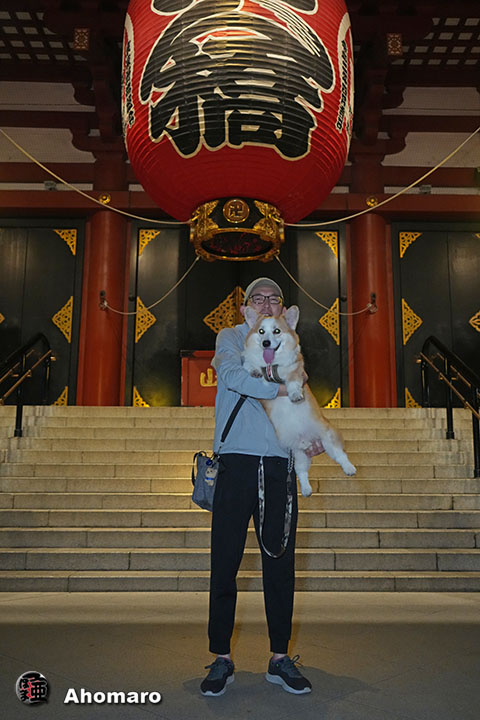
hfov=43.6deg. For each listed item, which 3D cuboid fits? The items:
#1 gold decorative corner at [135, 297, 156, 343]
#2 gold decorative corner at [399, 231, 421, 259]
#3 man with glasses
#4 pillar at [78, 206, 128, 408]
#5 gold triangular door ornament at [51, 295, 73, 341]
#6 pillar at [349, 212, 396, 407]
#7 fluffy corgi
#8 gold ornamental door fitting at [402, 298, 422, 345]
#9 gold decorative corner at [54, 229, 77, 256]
[{"bbox_3d":[-1.658,-0.712,10.641,0.346,0.842,0.040,0,-9,0],"label":"gold decorative corner"},{"bbox_3d":[3.104,-2.078,10.861,0.393,0.501,0.040,0,-9,0],"label":"gold decorative corner"},{"bbox_3d":[0.073,0.475,2.580,0.500,1.744,0.440,0,-9,0],"label":"man with glasses"},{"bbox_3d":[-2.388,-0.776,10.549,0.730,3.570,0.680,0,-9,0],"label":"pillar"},{"bbox_3d":[-3.148,-0.715,10.640,0.341,0.847,0.040,0,-9,0],"label":"gold triangular door ornament"},{"bbox_3d":[2.312,-0.765,10.551,0.730,3.595,0.680,0,-9,0],"label":"pillar"},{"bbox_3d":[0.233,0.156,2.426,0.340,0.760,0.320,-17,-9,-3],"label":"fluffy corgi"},{"bbox_3d":[3.072,-0.685,10.641,0.346,0.835,0.040,0,-9,0],"label":"gold ornamental door fitting"},{"bbox_3d":[-3.159,-2.121,10.863,0.411,0.495,0.040,0,-9,0],"label":"gold decorative corner"}]

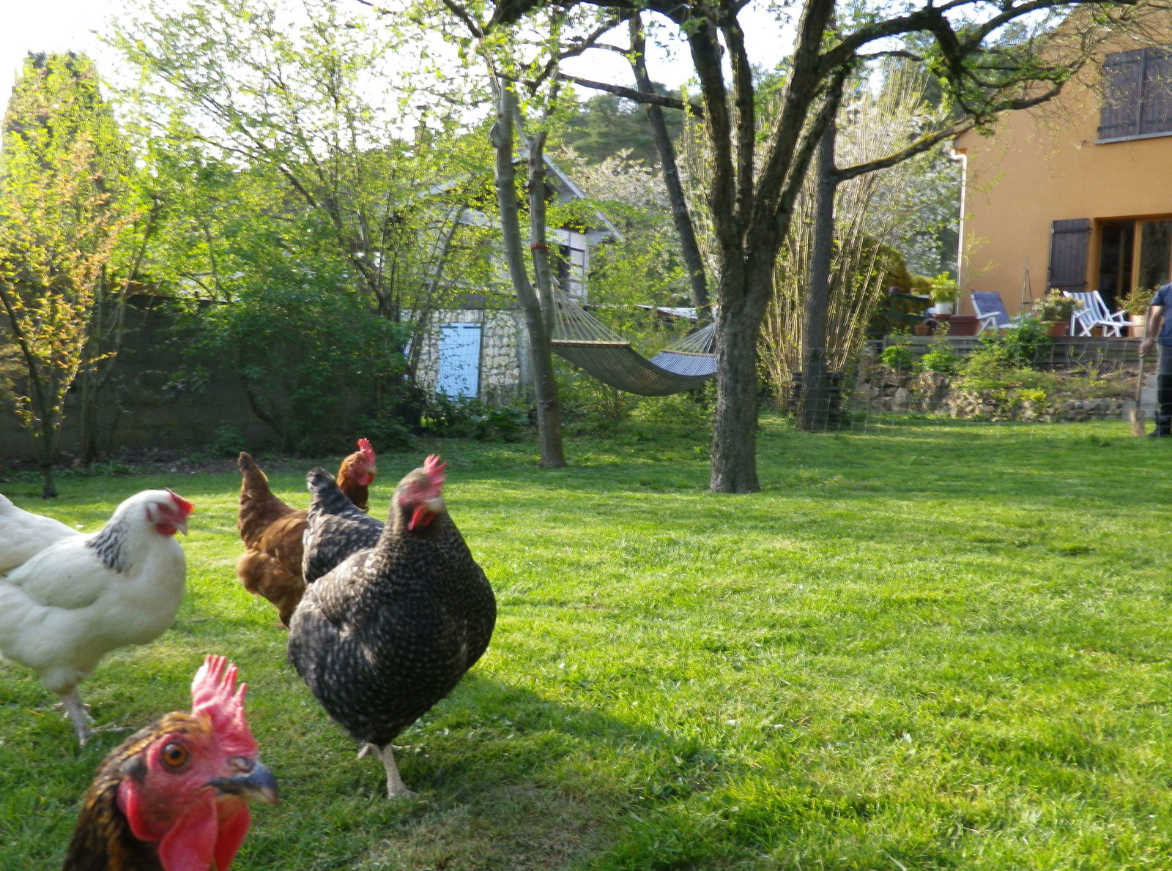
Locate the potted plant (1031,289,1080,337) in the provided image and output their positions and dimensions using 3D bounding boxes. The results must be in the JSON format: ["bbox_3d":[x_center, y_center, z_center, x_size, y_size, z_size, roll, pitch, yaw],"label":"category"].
[{"bbox_3d":[7.026,-1.816,14.700,0.700,0.740,0.680,3,4,23],"label":"potted plant"}]

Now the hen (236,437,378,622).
[{"bbox_3d":[-0.530,0.217,1.930,0.360,0.420,0.200,-3,5,-42],"label":"hen"}]

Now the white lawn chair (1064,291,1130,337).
[{"bbox_3d":[8.163,-1.911,15.700,0.620,0.870,0.880,0,4,-12],"label":"white lawn chair"}]

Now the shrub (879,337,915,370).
[{"bbox_3d":[4.382,-1.145,13.800,0.500,0.470,0.480,3,4,23],"label":"shrub"}]

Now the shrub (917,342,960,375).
[{"bbox_3d":[4.877,-1.065,13.600,0.600,0.480,0.550,3,4,23],"label":"shrub"}]

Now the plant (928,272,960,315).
[{"bbox_3d":[5.732,-2.269,15.700,0.500,0.690,0.500,3,4,23],"label":"plant"}]

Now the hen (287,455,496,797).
[{"bbox_3d":[-0.276,0.250,1.350,0.230,0.445,0.380,-2,5,-41],"label":"hen"}]

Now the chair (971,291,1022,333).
[{"bbox_3d":[6.752,-1.947,16.000,0.620,0.870,0.880,0,4,-21],"label":"chair"}]

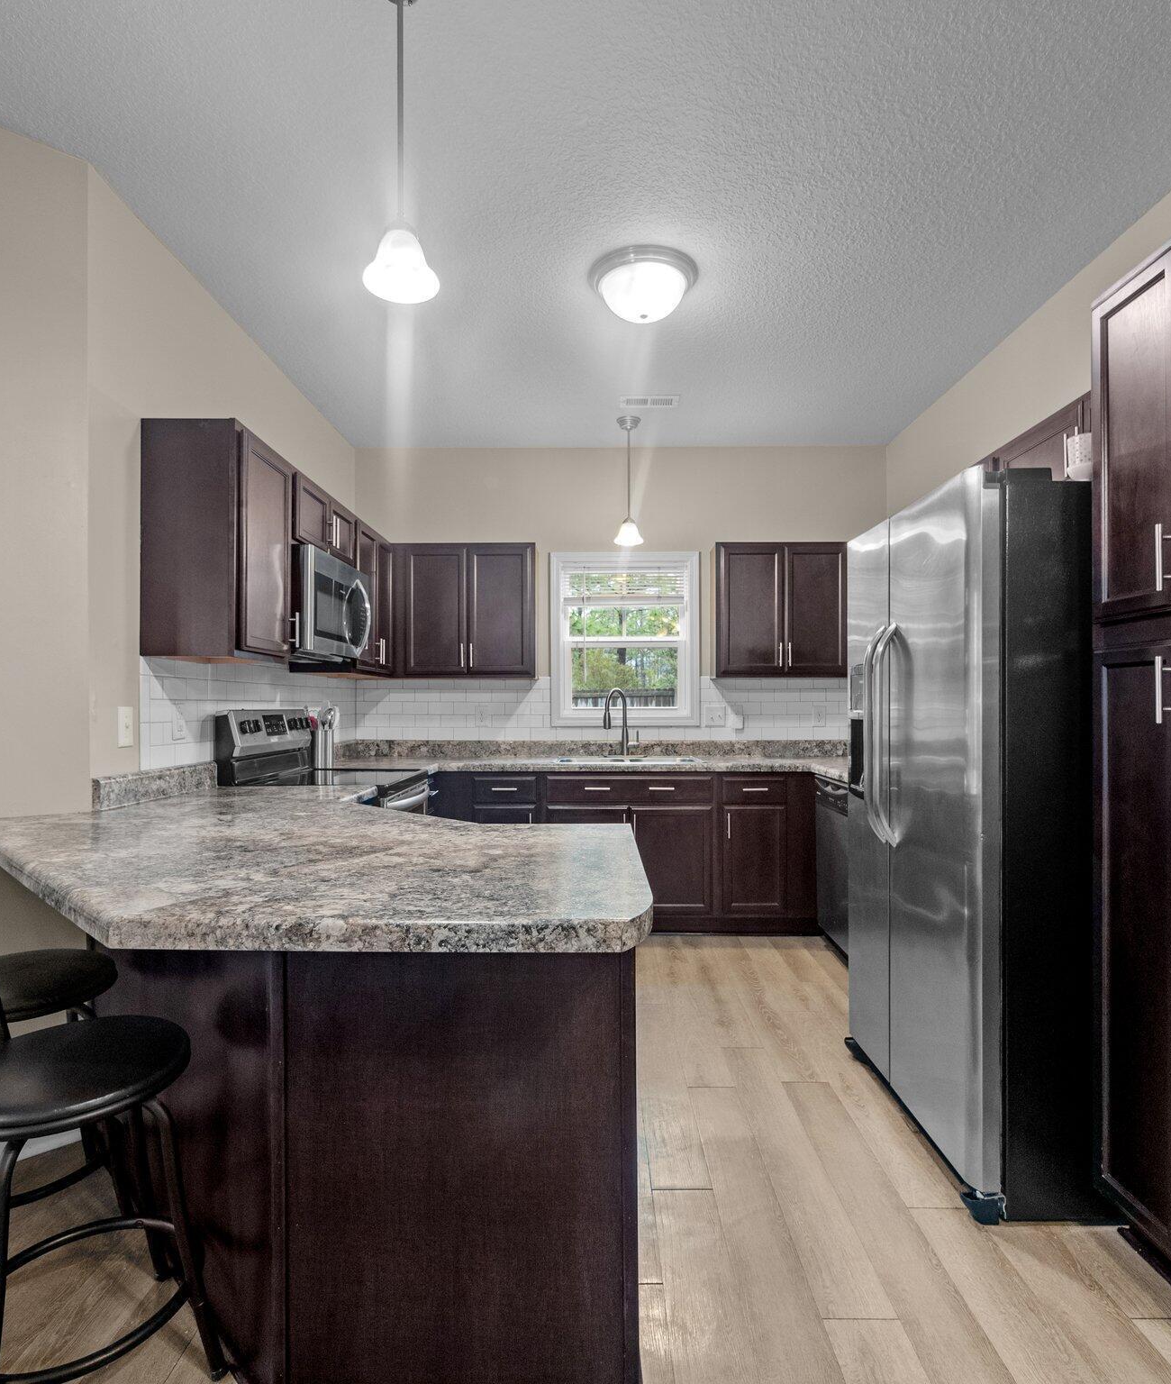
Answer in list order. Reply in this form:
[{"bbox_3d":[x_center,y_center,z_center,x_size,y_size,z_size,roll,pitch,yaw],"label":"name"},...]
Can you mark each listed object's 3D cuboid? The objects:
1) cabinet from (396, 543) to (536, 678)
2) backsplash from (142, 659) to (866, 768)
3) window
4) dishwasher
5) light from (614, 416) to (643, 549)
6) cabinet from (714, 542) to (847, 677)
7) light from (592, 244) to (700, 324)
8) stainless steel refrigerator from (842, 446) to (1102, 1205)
[{"bbox_3d":[-0.665,-0.455,4.333,0.779,0.759,0.325,0,-1,1],"label":"cabinet"},{"bbox_3d":[0.181,0.086,3.405,3.156,0.382,2.145,0,-1,1],"label":"backsplash"},{"bbox_3d":[0.232,-0.316,4.503,0.892,1.046,0.090,0,-1,1],"label":"window"},{"bbox_3d":[1.466,0.827,3.448,0.615,0.818,0.605,0,-1,1],"label":"dishwasher"},{"bbox_3d":[0.239,-1.148,4.066,0.162,0.672,0.162,0,-1,1],"label":"light"},{"bbox_3d":[1.113,-0.453,4.312,0.761,0.759,0.325,0,-1,1],"label":"cabinet"},{"bbox_3d":[0.209,-1.432,2.700,0.395,0.146,0.395,0,-1,1],"label":"light"},{"bbox_3d":[1.303,0.361,2.215,0.865,1.790,0.900,0,-1,1],"label":"stainless steel refrigerator"}]

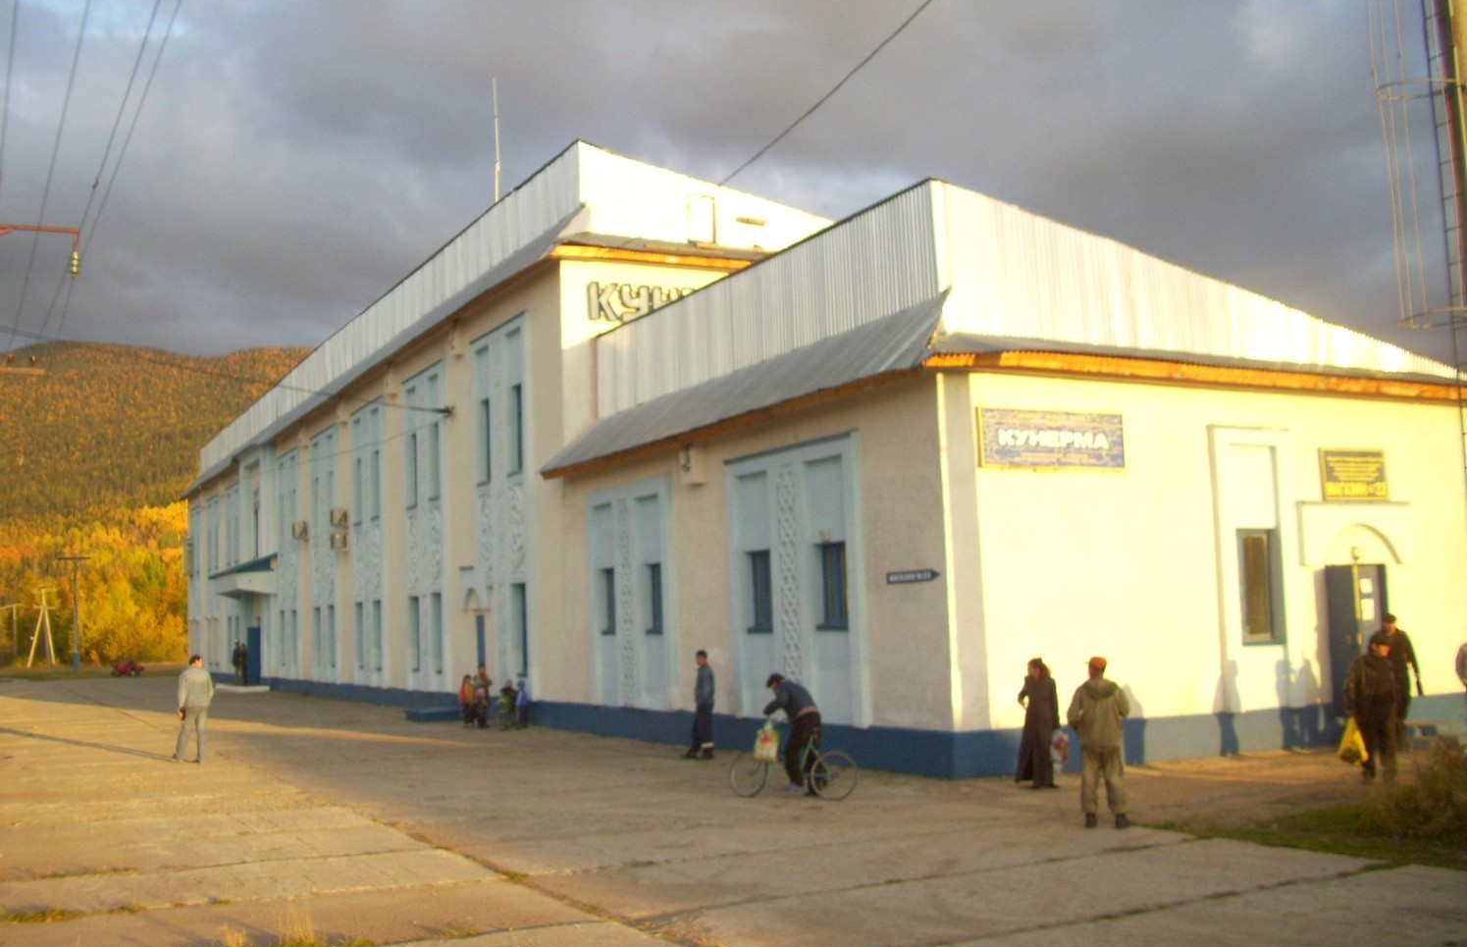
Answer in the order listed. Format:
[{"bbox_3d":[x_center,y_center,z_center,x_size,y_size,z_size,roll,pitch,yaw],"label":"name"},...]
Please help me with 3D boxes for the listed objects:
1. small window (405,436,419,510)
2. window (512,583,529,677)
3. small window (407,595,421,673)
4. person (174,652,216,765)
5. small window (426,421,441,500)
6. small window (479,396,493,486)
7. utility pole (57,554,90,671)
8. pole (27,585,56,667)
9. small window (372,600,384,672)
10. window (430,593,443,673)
[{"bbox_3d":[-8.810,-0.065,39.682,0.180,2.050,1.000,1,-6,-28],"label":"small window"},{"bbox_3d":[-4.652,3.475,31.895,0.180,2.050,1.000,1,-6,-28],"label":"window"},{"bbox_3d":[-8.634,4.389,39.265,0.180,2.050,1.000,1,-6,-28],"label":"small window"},{"bbox_3d":[-8.674,3.792,23.200,0.640,1.770,0.420,-1,-6,-10],"label":"person"},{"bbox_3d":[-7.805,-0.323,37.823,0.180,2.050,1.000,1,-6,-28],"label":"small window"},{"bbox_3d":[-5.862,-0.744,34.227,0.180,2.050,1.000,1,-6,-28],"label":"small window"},{"bbox_3d":[-50.358,10.629,110.000,2.500,8.900,0.450,0,-6,-25],"label":"utility pole"},{"bbox_3d":[-60.969,13.534,127.000,2.500,7.200,1.400,0,-6,-26],"label":"pole"},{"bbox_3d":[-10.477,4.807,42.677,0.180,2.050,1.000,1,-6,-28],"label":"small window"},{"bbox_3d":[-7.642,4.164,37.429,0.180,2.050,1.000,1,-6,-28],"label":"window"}]

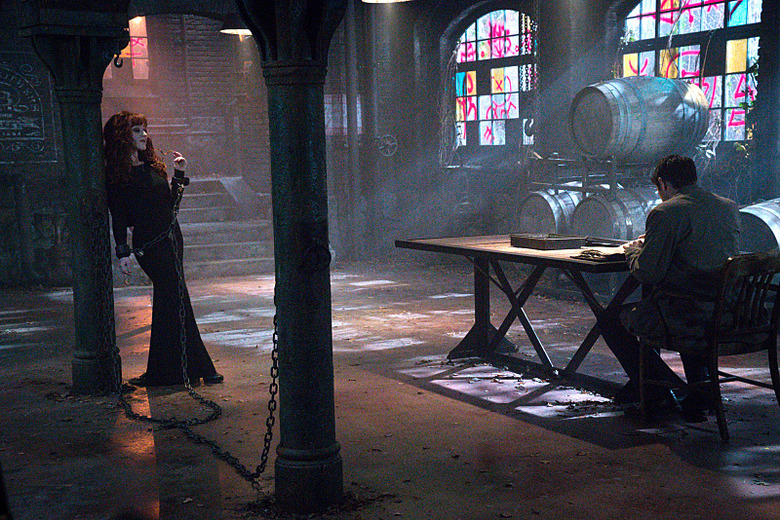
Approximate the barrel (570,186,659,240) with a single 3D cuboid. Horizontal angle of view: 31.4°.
[{"bbox_3d":[2.097,-0.276,11.772,0.950,0.700,0.700,-4,6,-28],"label":"barrel"}]

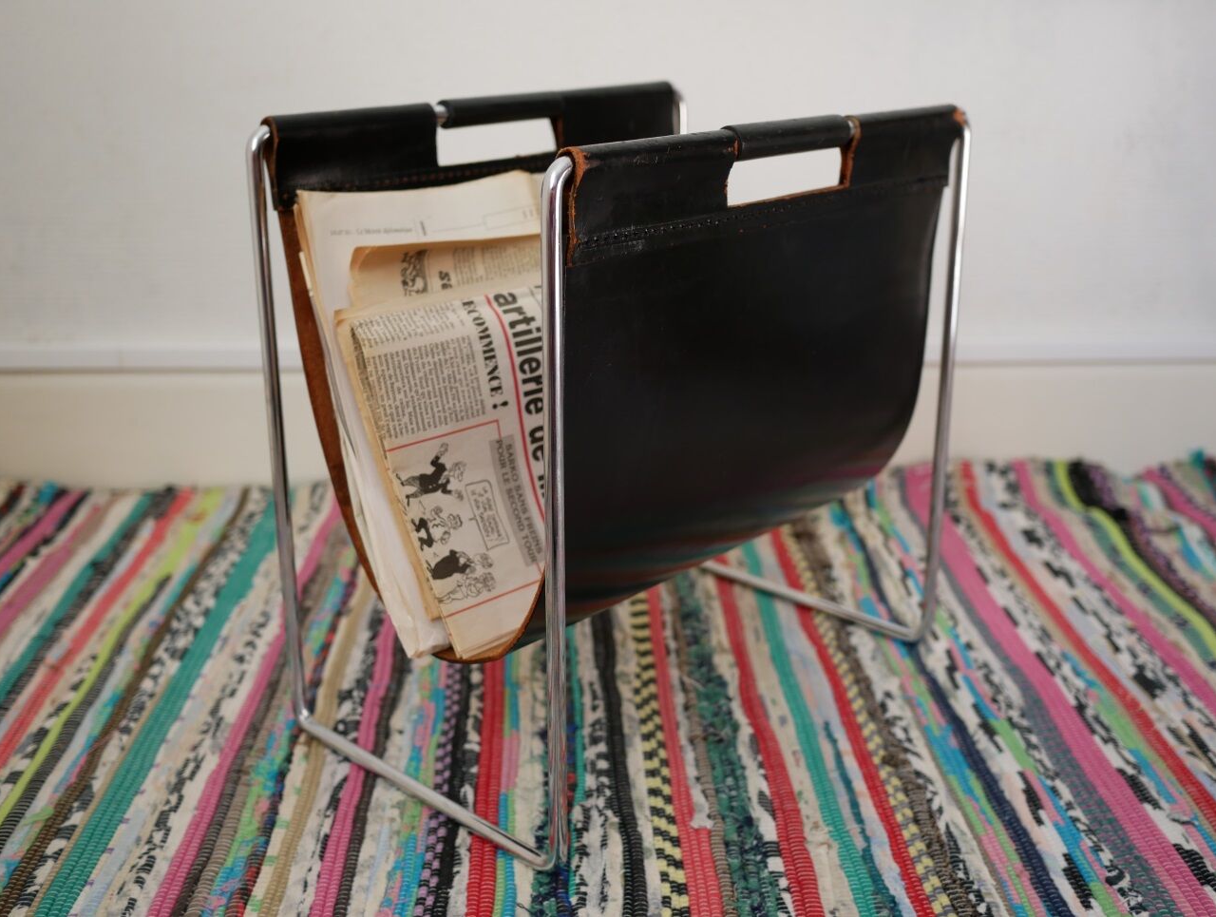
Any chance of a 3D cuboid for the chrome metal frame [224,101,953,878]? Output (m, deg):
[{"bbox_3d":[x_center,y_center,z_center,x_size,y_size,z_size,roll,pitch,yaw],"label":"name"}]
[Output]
[{"bbox_3d":[0.013,-0.024,0.794,0.215,0.334,0.337,17,25,40],"label":"chrome metal frame"}]

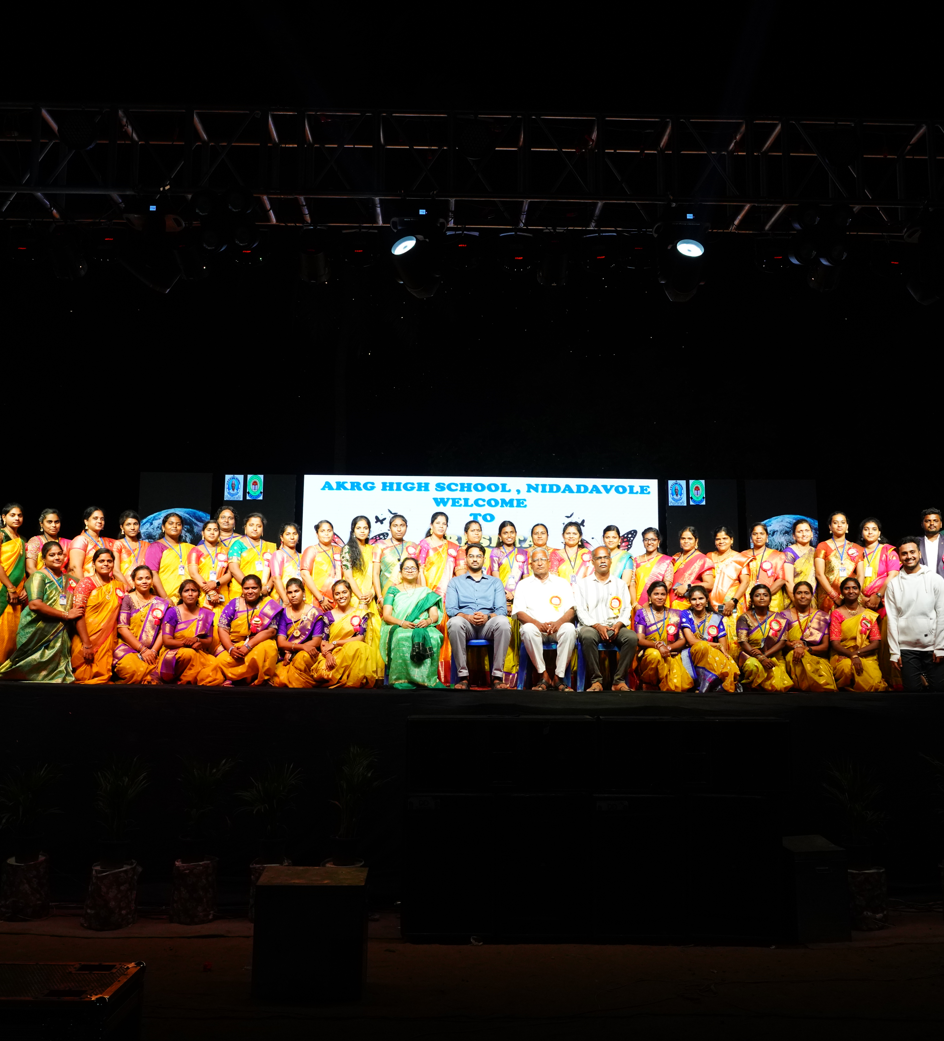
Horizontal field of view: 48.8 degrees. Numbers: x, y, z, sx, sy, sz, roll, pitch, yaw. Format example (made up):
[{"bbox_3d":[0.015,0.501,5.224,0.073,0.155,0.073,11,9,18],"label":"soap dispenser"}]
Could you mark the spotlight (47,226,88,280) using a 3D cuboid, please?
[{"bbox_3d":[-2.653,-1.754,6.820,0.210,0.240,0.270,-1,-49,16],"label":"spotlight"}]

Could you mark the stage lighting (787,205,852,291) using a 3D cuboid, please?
[{"bbox_3d":[2.249,-1.771,6.750,0.380,0.470,0.280,0,-5,-1],"label":"stage lighting"}]

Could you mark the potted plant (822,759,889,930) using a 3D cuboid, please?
[{"bbox_3d":[2.805,2.364,7.600,0.430,1.180,0.430,1,-7,-1],"label":"potted plant"}]

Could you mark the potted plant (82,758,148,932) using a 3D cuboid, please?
[{"bbox_3d":[-2.570,2.333,7.500,0.430,1.180,0.430,1,-7,-1],"label":"potted plant"}]

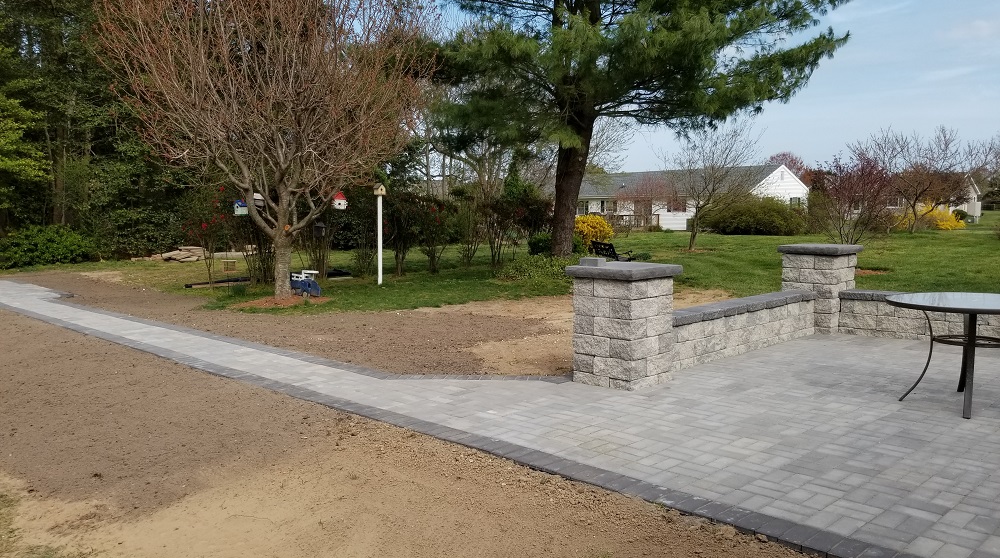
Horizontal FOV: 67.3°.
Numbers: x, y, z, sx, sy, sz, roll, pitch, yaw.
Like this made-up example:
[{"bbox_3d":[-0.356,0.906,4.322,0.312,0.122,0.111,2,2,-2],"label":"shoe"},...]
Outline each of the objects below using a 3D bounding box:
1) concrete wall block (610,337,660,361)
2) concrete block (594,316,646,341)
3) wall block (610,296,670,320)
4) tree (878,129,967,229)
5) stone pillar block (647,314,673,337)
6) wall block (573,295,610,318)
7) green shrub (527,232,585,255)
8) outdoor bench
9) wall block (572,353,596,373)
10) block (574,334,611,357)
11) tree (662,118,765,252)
[{"bbox_3d":[1.049,0.531,5.884,0.356,0.151,0.206,-5,7,-43],"label":"concrete wall block"},{"bbox_3d":[0.945,0.382,5.897,0.205,0.153,0.362,-5,7,-43],"label":"concrete block"},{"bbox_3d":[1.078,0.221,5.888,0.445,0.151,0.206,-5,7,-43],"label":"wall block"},{"bbox_3d":[22.454,-5.292,39.761,4.600,5.600,4.500,2,6,29],"label":"tree"},{"bbox_3d":[1.197,0.364,6.010,0.356,0.151,0.206,-5,7,-43],"label":"stone pillar block"},{"bbox_3d":[0.802,0.216,6.034,0.205,0.153,0.362,-5,7,-43],"label":"wall block"},{"bbox_3d":[1.658,-0.948,22.269,1.650,0.720,1.200,0,5,4],"label":"green shrub"},{"bbox_3d":[2.565,-0.424,17.200,0.600,0.820,1.150,-3,5,-27],"label":"outdoor bench"},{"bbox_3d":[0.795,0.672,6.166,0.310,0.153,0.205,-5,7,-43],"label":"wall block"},{"bbox_3d":[0.802,0.520,6.038,0.206,0.151,0.356,-5,7,-43],"label":"block"},{"bbox_3d":[7.388,-3.339,26.302,3.400,4.650,3.300,0,5,16],"label":"tree"}]

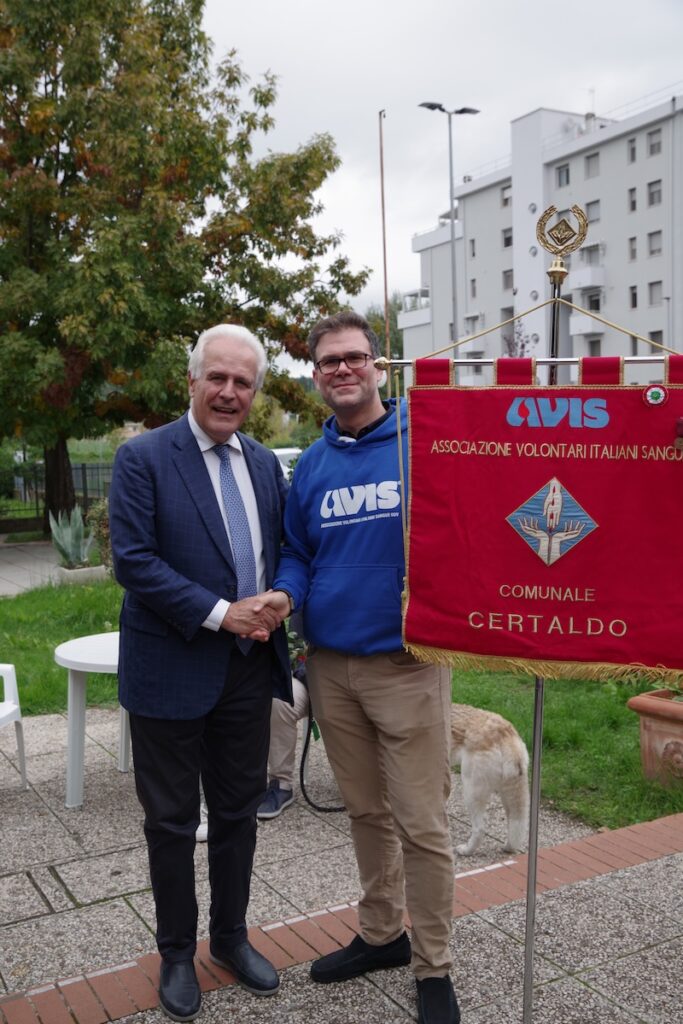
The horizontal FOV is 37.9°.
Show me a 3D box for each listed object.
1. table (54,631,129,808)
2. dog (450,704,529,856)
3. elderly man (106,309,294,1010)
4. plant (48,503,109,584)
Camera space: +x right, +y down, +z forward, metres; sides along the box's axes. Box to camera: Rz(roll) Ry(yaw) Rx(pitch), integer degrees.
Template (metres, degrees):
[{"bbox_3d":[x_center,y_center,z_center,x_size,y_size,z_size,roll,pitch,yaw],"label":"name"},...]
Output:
[{"bbox_3d":[-0.871,0.907,4.449,0.800,0.655,0.800,-2,4,-8],"label":"table"},{"bbox_3d":[0.330,0.964,3.996,0.260,0.630,0.880,-5,6,-44],"label":"dog"},{"bbox_3d":[-0.419,0.417,2.800,0.530,1.850,0.430,-3,4,-26],"label":"elderly man"},{"bbox_3d":[-2.920,0.352,11.038,0.620,0.900,0.550,-4,5,-37],"label":"plant"}]

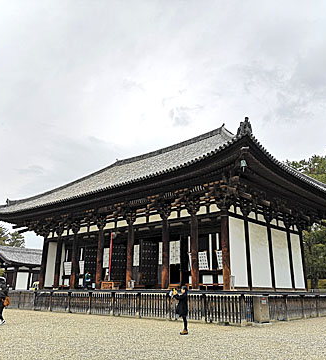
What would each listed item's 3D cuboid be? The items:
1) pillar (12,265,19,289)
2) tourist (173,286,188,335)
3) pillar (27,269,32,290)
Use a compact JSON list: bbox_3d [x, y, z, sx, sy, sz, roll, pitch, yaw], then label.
[{"bbox_3d":[-18.993,13.306,48.242,0.380,3.889,0.380,-14,-22,40],"label":"pillar"},{"bbox_3d":[0.655,4.633,13.361,0.600,1.609,0.480,0,-17,3],"label":"tourist"},{"bbox_3d":[-17.625,13.767,49.696,0.380,3.860,0.380,-14,-22,40],"label":"pillar"}]

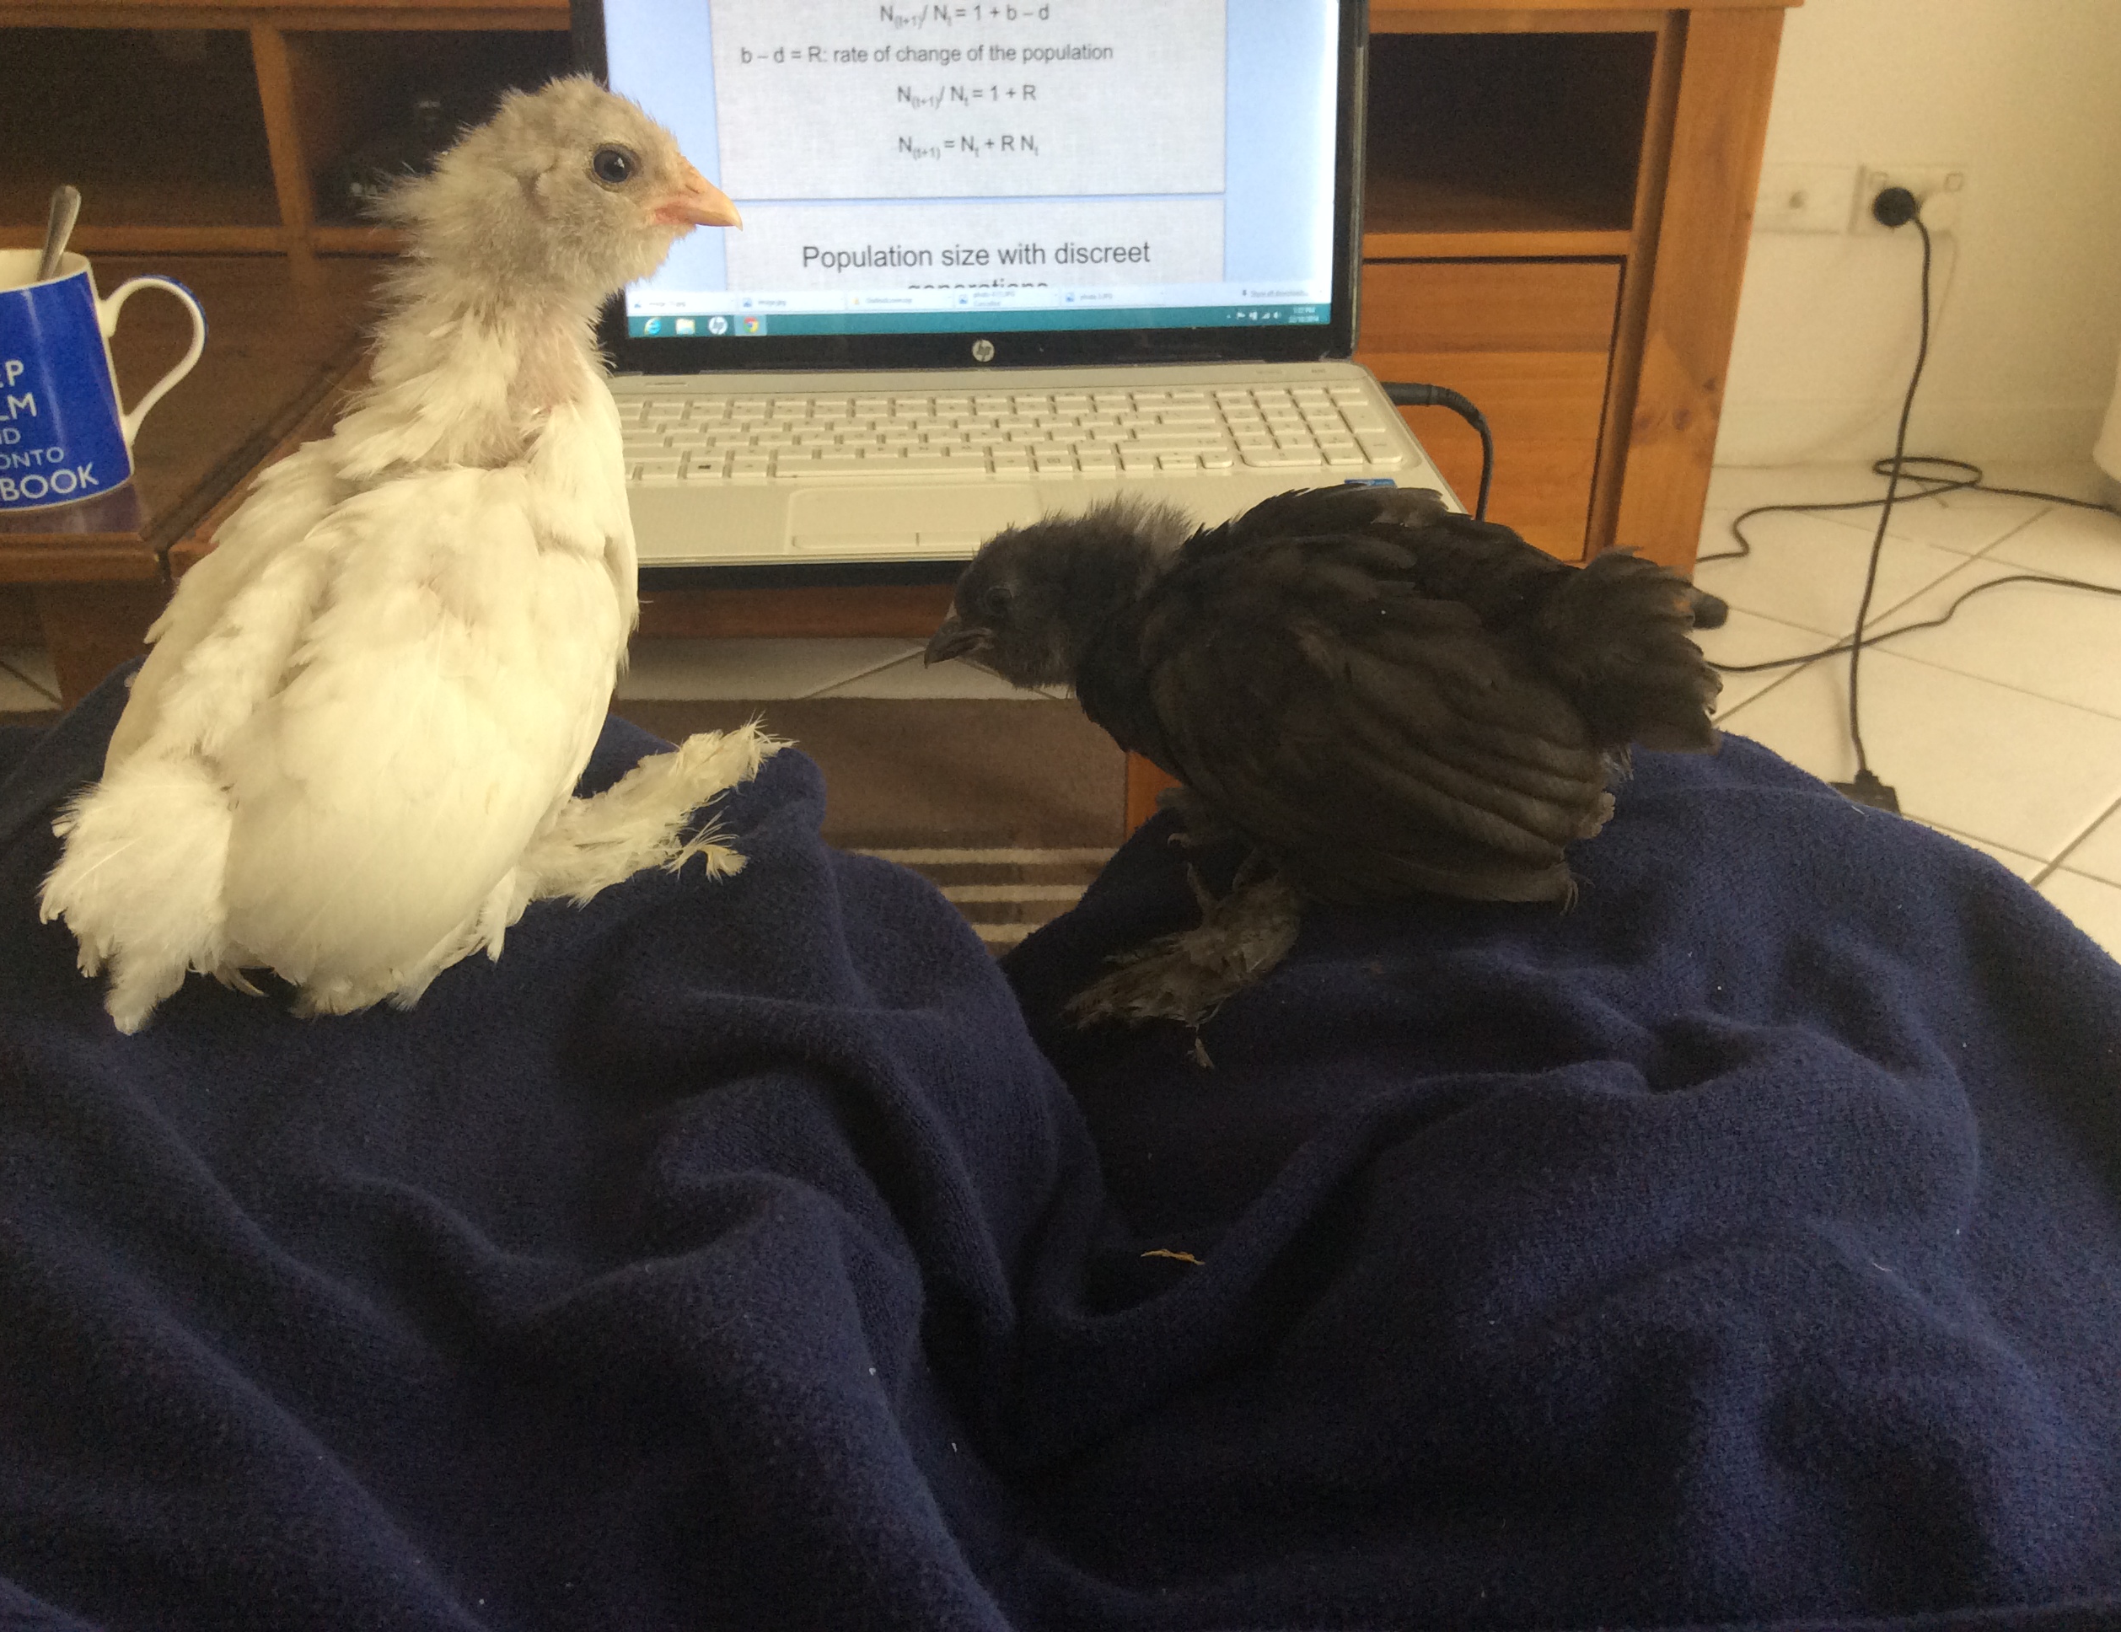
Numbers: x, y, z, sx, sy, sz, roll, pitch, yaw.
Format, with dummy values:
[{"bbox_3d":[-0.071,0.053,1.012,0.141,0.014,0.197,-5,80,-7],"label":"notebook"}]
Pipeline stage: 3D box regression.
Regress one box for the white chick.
[{"bbox_3d":[-0.145,-0.060,0.473,0.175,0.195,0.115,-23,37,-34],"label":"white chick"}]

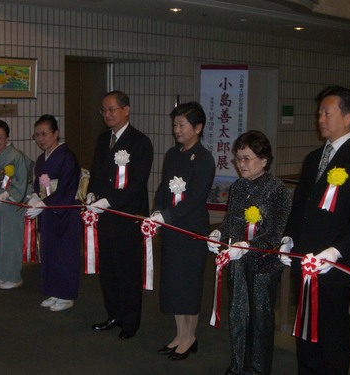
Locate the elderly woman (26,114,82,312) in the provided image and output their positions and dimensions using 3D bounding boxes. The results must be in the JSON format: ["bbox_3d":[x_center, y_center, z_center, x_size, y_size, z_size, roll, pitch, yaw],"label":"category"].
[{"bbox_3d":[-0.940,0.200,5.300,0.500,1.520,0.490,-6,9,-43],"label":"elderly woman"}]

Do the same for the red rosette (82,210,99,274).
[{"bbox_3d":[-0.550,0.358,4.420,0.120,0.420,0.050,5,8,32],"label":"red rosette"}]

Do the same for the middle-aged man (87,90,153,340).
[{"bbox_3d":[-0.390,0.200,4.690,0.490,1.690,0.510,-6,9,-41],"label":"middle-aged man"}]

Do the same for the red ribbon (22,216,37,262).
[{"bbox_3d":[-1.095,0.372,5.120,0.120,0.370,0.050,5,8,35],"label":"red ribbon"}]

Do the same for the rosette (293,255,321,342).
[{"bbox_3d":[0.620,0.520,3.180,0.130,0.410,0.060,4,8,28],"label":"rosette"}]

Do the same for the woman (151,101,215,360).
[{"bbox_3d":[0.040,0.275,4.260,0.470,1.600,0.480,-6,9,-42],"label":"woman"}]

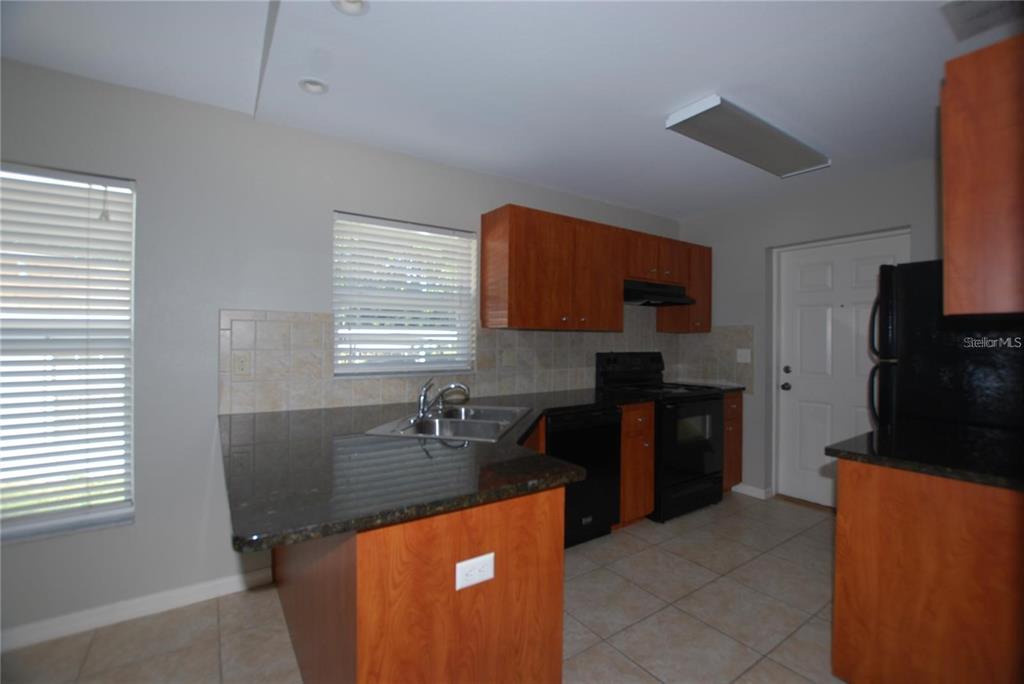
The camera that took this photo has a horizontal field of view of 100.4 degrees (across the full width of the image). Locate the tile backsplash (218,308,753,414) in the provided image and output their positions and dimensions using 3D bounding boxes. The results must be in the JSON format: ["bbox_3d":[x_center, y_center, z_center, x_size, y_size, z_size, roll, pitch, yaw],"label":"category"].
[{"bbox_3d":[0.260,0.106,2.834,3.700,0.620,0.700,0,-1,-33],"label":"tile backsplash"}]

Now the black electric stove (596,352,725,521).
[{"bbox_3d":[1.197,0.693,3.466,0.764,1.190,0.655,0,0,-33],"label":"black electric stove"}]

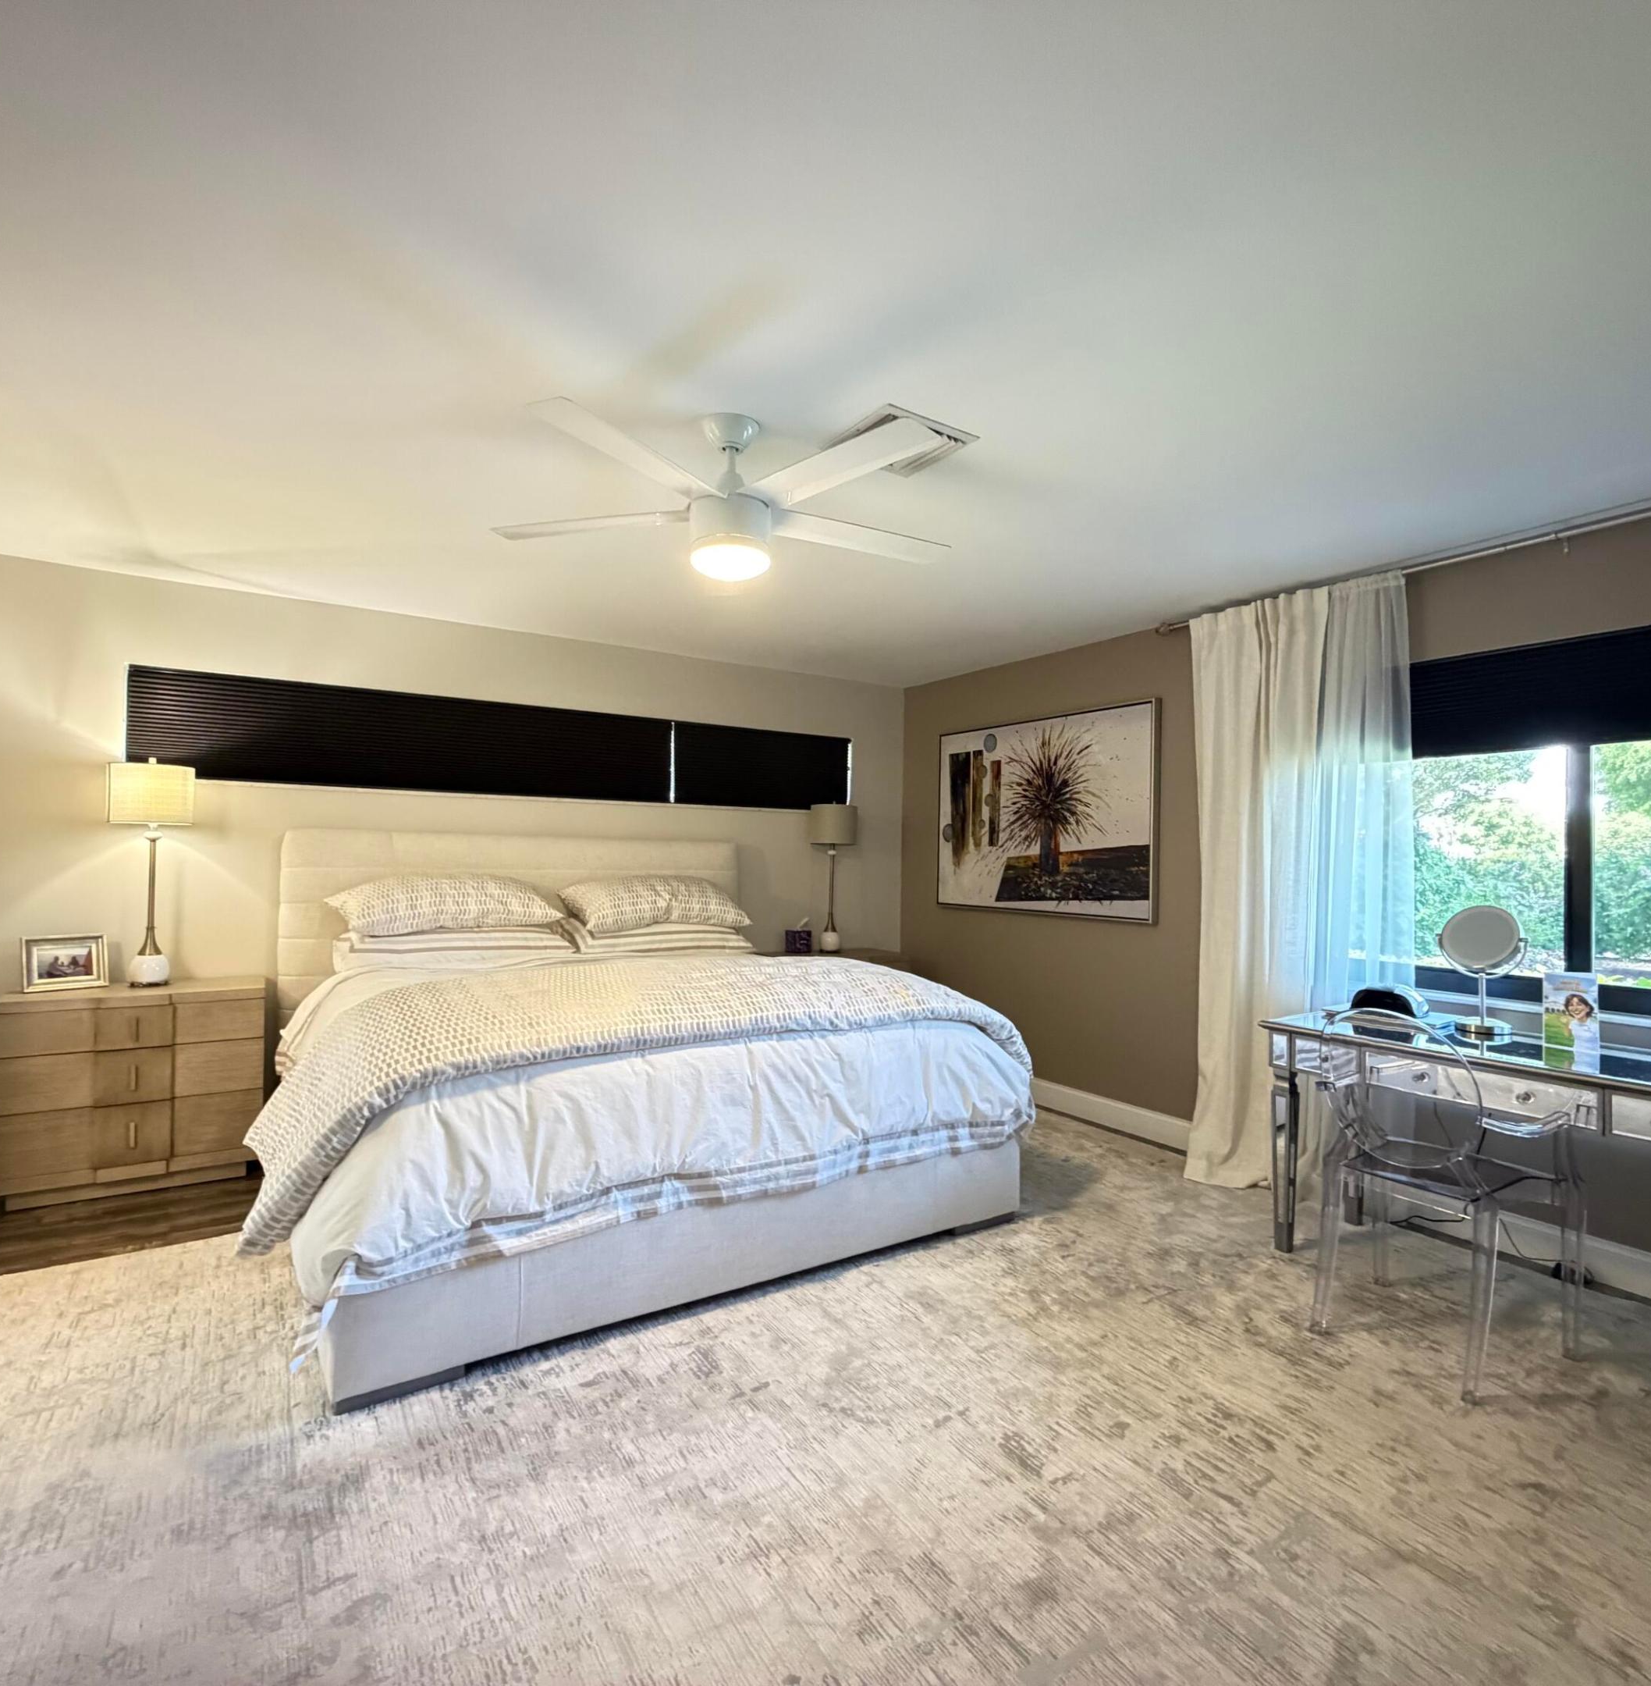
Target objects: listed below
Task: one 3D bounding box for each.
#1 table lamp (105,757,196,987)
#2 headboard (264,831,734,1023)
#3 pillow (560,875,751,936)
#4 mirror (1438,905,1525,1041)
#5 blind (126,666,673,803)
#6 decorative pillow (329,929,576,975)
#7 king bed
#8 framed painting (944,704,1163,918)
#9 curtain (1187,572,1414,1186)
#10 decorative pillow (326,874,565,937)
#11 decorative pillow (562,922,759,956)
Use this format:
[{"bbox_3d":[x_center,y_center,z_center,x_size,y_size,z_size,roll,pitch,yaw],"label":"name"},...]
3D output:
[{"bbox_3d":[-2.671,0.113,3.606,0.278,0.895,0.278,1,-1,-33],"label":"table lamp"},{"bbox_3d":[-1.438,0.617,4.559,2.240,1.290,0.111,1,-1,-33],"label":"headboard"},{"bbox_3d":[-0.857,0.287,4.589,0.891,0.203,0.498,1,9,-33],"label":"pillow"},{"bbox_3d":[2.139,0.407,2.949,0.150,0.410,0.245,2,-1,-42],"label":"mirror"},{"bbox_3d":[-1.869,-0.480,4.401,2.405,0.455,0.053,1,-1,-32],"label":"blind"},{"bbox_3d":[-1.651,0.443,4.061,0.943,0.157,0.511,1,-1,-33],"label":"decorative pillow"},{"bbox_3d":[-0.817,0.660,3.643,2.367,1.348,2.275,1,-1,-32],"label":"king bed"},{"bbox_3d":[1.106,-0.142,4.860,0.059,1.038,1.565,1,-1,-32],"label":"framed painting"},{"bbox_3d":[1.789,0.200,3.558,0.197,2.360,0.855,1,-1,-32],"label":"curtain"},{"bbox_3d":[-1.671,0.256,4.056,0.917,0.203,0.498,1,9,-33],"label":"decorative pillow"},{"bbox_3d":[-0.859,0.454,4.579,0.904,0.151,0.511,1,-1,-33],"label":"decorative pillow"}]

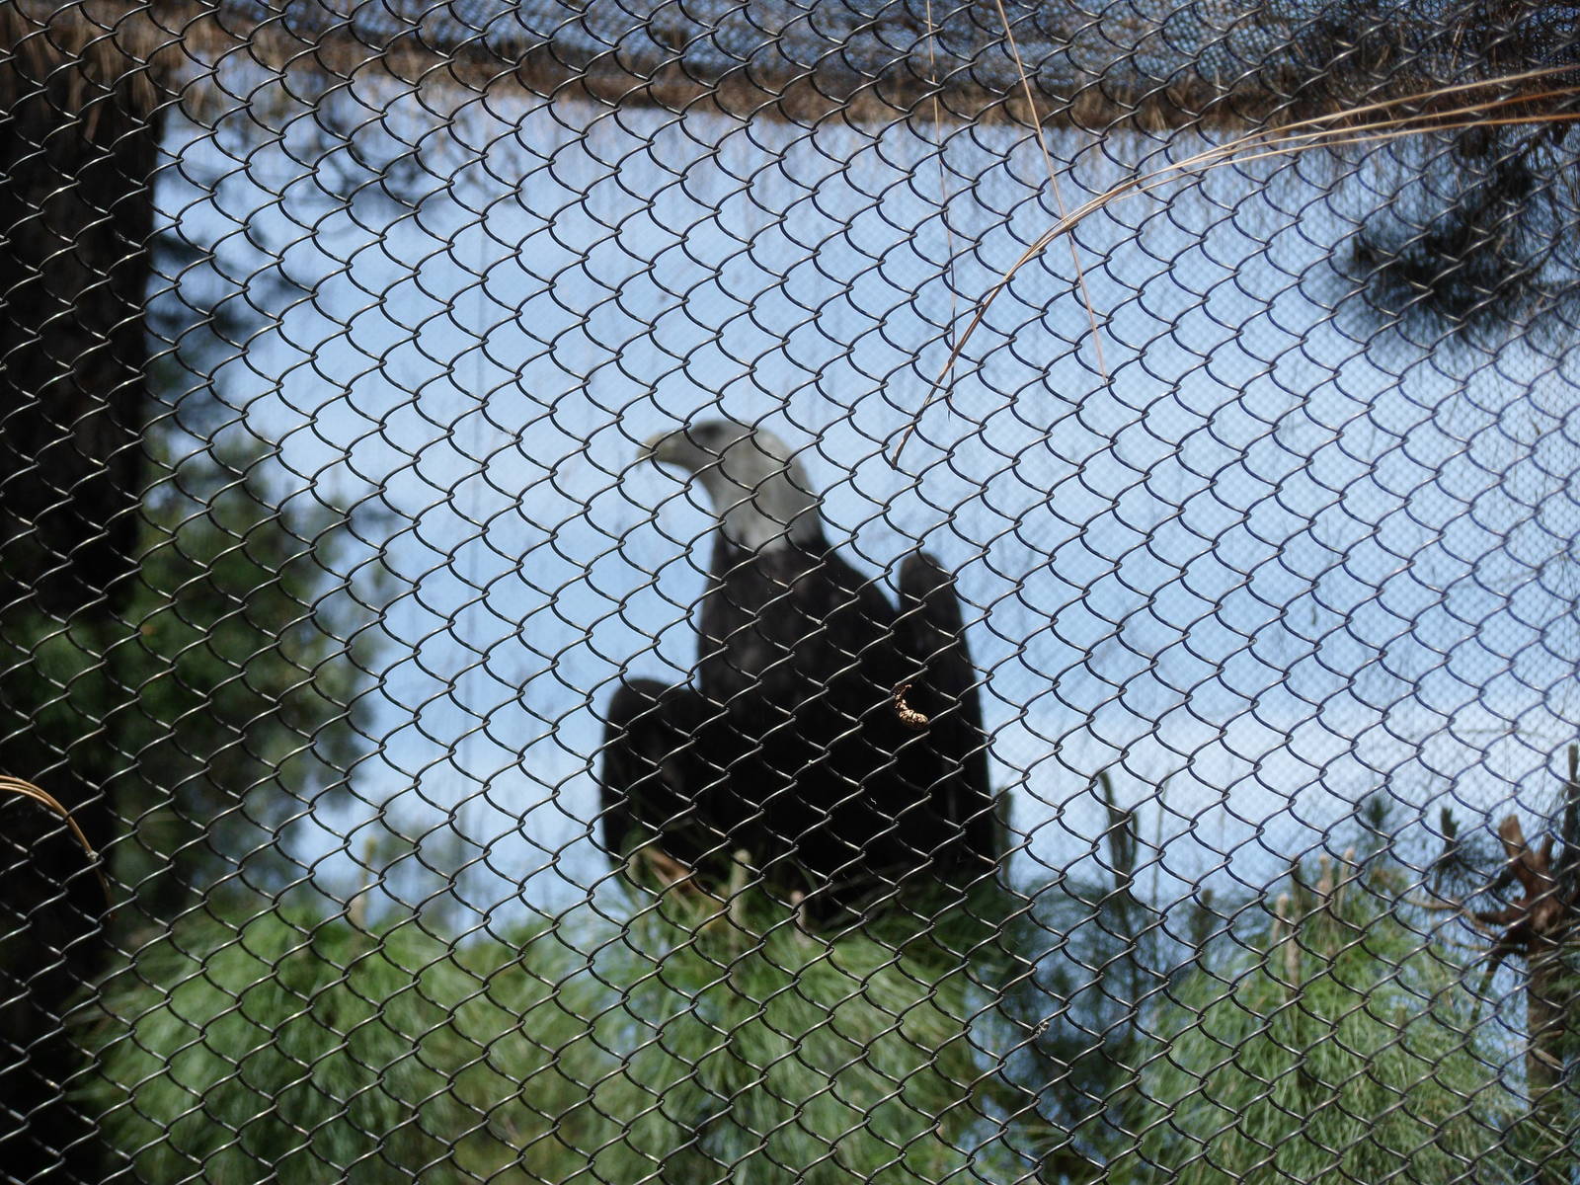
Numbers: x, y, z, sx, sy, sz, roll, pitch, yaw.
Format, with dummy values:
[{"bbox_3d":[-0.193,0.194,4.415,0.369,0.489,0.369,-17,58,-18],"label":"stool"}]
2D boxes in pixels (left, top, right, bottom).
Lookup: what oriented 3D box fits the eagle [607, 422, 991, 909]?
[{"bbox_3d":[0.020,0.100,6.200,0.430,0.570,0.480,-8,-18,29],"label":"eagle"}]

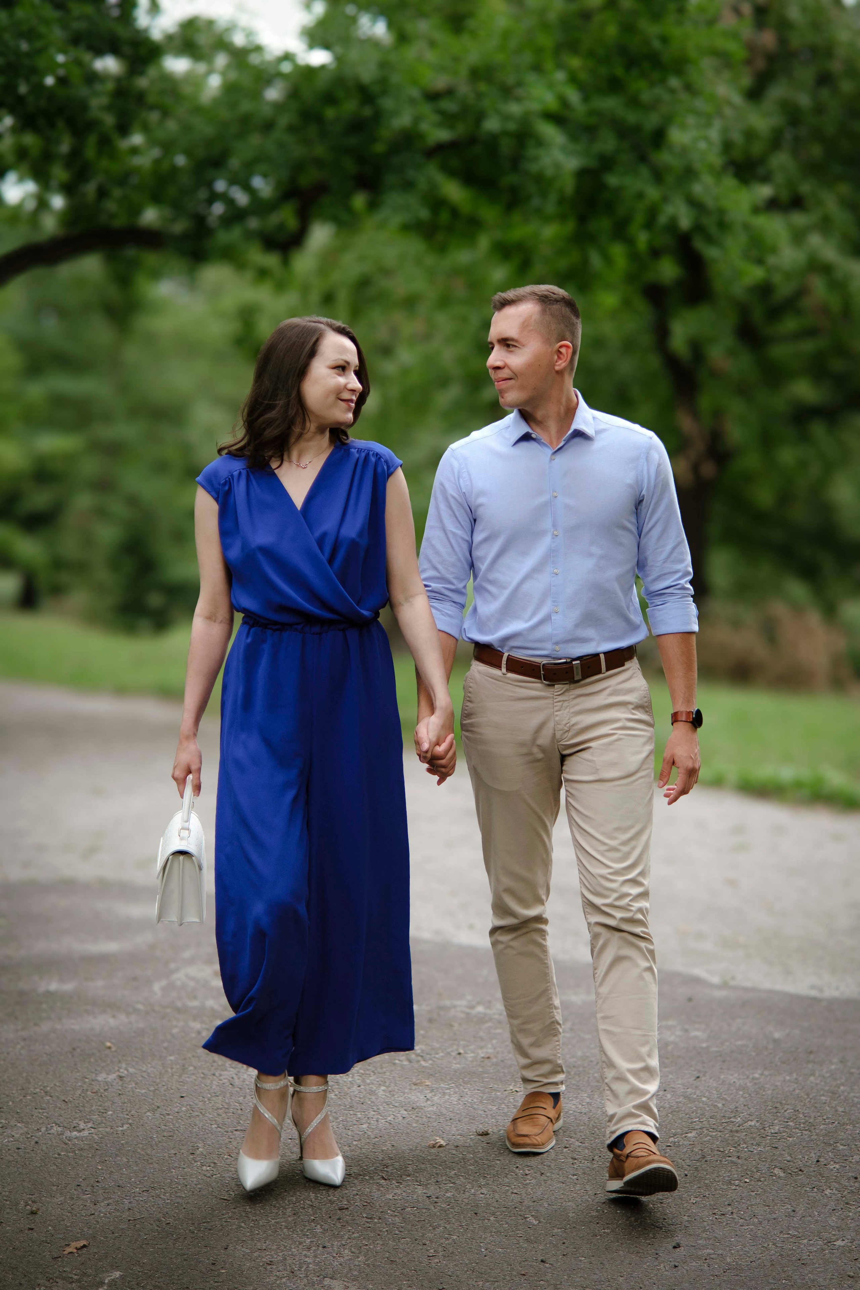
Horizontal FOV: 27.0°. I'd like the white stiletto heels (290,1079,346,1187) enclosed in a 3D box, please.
[{"bbox_3d":[-0.230,0.988,3.645,0.085,0.175,0.230,-1,3,-22],"label":"white stiletto heels"}]

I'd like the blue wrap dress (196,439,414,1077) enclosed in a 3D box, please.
[{"bbox_3d":[-0.249,0.215,3.592,0.435,1.250,0.360,0,2,-3],"label":"blue wrap dress"}]

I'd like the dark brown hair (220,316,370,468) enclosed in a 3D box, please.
[{"bbox_3d":[-0.270,-0.503,3.562,0.270,0.305,0.235,2,3,42],"label":"dark brown hair"}]

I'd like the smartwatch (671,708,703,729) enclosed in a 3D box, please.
[{"bbox_3d":[0.528,0.151,3.680,0.058,0.044,0.060,1,2,26],"label":"smartwatch"}]

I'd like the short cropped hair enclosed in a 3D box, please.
[{"bbox_3d":[0.211,-0.643,3.576,0.195,0.165,0.160,-1,3,-30],"label":"short cropped hair"}]

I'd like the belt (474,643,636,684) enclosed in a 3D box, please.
[{"bbox_3d":[0.254,0.028,3.634,0.340,0.085,0.250,0,2,3],"label":"belt"}]

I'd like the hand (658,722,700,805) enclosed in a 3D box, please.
[{"bbox_3d":[0.509,0.242,3.660,0.080,0.175,0.095,1,2,26],"label":"hand"}]

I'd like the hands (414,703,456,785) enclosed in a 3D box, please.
[{"bbox_3d":[0.010,0.201,3.630,0.090,0.172,0.115,0,2,0],"label":"hands"}]

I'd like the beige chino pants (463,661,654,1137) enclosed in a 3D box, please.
[{"bbox_3d":[0.262,0.480,3.663,0.410,0.975,0.460,0,2,3],"label":"beige chino pants"}]

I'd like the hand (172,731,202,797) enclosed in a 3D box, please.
[{"bbox_3d":[-0.490,0.239,3.610,0.068,0.145,0.090,0,2,-12],"label":"hand"}]

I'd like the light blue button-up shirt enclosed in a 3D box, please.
[{"bbox_3d":[0.259,-0.244,3.623,0.565,0.550,0.290,0,2,3],"label":"light blue button-up shirt"}]

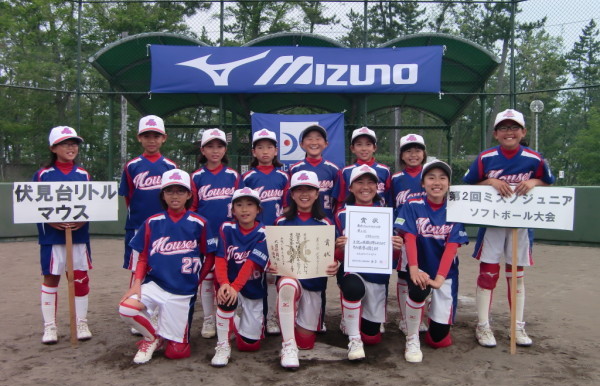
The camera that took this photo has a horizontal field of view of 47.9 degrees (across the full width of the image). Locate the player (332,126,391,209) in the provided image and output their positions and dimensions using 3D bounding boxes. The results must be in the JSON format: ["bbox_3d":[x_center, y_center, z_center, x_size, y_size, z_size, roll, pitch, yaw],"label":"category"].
[{"bbox_3d":[0.464,0.259,4.862,0.420,1.460,0.300,0,1,0],"label":"player"}]

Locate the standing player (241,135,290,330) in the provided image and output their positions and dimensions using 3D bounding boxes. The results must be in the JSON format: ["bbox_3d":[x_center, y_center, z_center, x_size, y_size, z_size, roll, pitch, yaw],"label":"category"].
[{"bbox_3d":[-0.255,0.269,4.880,0.380,1.450,0.290,0,1,-3],"label":"standing player"}]

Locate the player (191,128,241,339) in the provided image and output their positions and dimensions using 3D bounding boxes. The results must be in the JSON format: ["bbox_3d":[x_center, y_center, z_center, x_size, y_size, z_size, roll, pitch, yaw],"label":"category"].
[{"bbox_3d":[-0.594,0.271,4.770,0.380,1.450,0.290,0,1,-5],"label":"player"}]

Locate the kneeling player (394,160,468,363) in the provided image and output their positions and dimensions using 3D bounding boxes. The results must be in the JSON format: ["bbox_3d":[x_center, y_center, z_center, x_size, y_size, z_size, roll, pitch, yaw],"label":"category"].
[{"bbox_3d":[0.836,0.397,4.380,0.480,1.210,0.790,0,1,3],"label":"kneeling player"}]

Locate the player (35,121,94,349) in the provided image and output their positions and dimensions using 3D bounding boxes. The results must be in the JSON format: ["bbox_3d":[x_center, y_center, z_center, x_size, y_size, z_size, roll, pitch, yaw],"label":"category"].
[{"bbox_3d":[-1.616,0.271,4.640,0.420,1.455,0.360,0,1,-9],"label":"player"}]

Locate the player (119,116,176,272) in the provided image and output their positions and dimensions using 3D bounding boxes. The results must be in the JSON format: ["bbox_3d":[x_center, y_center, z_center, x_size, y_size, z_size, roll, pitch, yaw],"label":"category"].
[{"bbox_3d":[-1.085,0.220,4.860,0.430,1.550,0.300,0,1,-6],"label":"player"}]

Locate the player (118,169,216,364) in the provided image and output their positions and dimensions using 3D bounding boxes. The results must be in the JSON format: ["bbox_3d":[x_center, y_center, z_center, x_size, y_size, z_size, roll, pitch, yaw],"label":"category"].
[{"bbox_3d":[-0.835,0.423,4.340,0.600,1.160,0.740,0,1,3],"label":"player"}]

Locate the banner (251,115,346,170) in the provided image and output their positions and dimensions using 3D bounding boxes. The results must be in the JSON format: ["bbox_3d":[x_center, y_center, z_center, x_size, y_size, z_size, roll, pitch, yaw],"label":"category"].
[{"bbox_3d":[-0.028,-0.876,12.600,1.740,1.220,0.040,0,1,1],"label":"banner"}]

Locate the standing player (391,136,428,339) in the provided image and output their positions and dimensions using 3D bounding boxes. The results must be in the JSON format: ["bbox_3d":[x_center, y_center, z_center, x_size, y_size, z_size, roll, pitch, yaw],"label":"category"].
[{"bbox_3d":[0.829,0.286,4.832,0.380,1.410,0.300,0,1,3],"label":"standing player"}]

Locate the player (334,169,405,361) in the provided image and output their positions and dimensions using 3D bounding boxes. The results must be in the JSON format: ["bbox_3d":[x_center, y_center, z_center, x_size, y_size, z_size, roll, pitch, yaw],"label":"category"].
[{"bbox_3d":[0.443,0.411,4.450,0.460,1.180,0.800,0,1,3],"label":"player"}]

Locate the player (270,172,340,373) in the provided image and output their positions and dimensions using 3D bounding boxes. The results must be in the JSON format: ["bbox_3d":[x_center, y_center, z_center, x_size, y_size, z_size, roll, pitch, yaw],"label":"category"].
[{"bbox_3d":[0.038,0.428,4.264,0.450,1.130,0.820,0,1,3],"label":"player"}]

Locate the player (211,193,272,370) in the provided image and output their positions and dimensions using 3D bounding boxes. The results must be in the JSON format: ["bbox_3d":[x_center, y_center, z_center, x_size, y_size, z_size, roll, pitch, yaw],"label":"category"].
[{"bbox_3d":[-0.328,0.477,4.244,0.390,1.030,0.780,0,1,11],"label":"player"}]

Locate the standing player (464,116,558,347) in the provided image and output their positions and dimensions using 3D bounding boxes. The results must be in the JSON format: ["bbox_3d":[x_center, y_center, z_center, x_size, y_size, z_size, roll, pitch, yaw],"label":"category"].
[{"bbox_3d":[1.359,0.228,4.421,0.590,1.540,0.430,0,1,11],"label":"standing player"}]

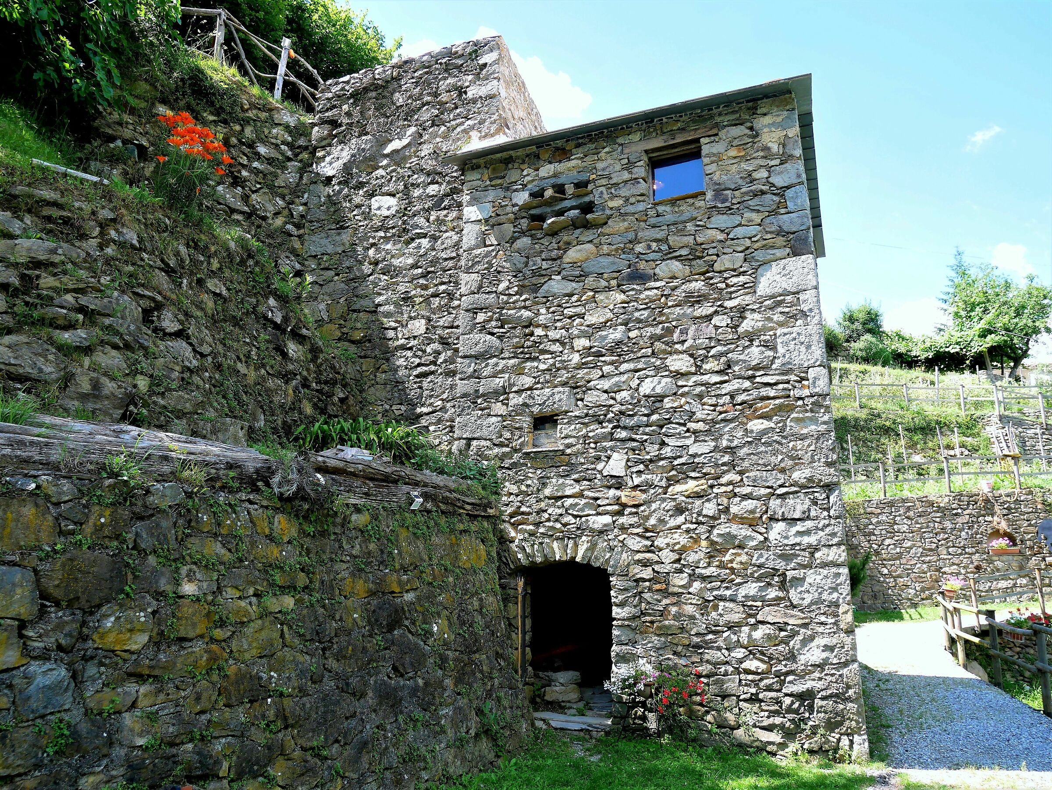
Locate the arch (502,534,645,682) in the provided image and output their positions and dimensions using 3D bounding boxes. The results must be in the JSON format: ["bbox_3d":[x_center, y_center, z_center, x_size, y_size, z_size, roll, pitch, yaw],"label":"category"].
[{"bbox_3d":[0.650,2.802,9.528,1.948,1.886,0.500,-7,-17,23],"label":"arch"}]

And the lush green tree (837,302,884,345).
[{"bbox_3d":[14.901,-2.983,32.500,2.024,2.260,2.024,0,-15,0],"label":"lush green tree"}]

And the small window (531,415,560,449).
[{"bbox_3d":[0.309,0.545,10.179,0.428,0.475,0.250,-7,-17,23],"label":"small window"}]

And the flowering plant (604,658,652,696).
[{"bbox_3d":[1.254,3.284,8.561,0.573,0.407,0.450,-7,-17,23],"label":"flowering plant"}]

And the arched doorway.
[{"bbox_3d":[0.577,3.008,9.492,1.251,1.638,0.420,-7,-17,23],"label":"arched doorway"}]

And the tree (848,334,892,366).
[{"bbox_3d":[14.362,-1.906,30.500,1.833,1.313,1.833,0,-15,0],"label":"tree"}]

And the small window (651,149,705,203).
[{"bbox_3d":[2.169,-3.053,10.335,0.742,0.760,0.200,-7,-17,23],"label":"small window"}]

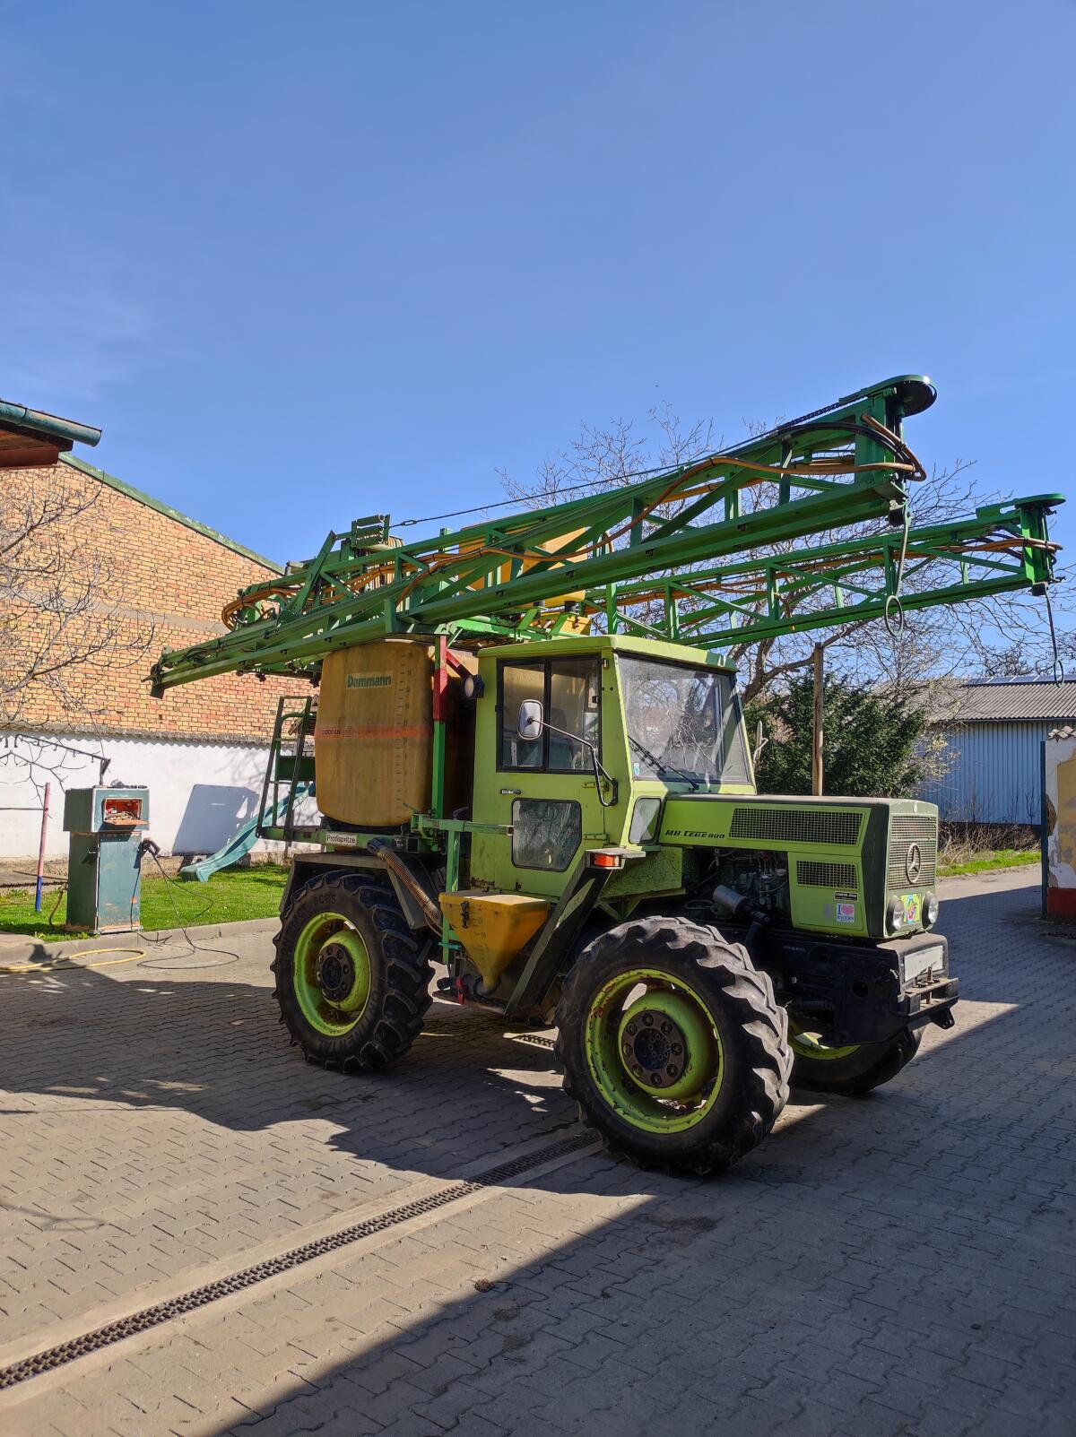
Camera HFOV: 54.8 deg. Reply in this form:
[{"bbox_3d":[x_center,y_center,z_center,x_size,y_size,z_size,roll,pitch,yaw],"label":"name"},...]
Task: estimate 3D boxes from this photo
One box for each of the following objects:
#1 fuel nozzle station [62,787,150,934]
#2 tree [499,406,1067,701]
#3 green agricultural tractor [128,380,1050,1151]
[{"bbox_3d":[-4.555,1.481,10.974,0.596,1.458,0.622,-1,-5,38],"label":"fuel nozzle station"},{"bbox_3d":[4.022,-1.067,17.000,9.200,7.910,8.600,1,-4,9],"label":"tree"},{"bbox_3d":[-0.025,0.429,6.805,5.950,3.580,2.500,-1,-4,40],"label":"green agricultural tractor"}]

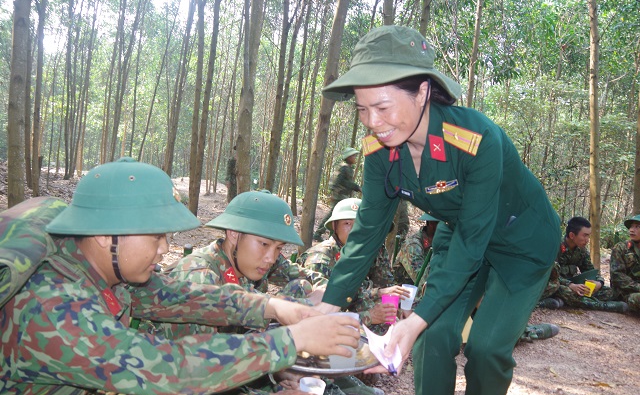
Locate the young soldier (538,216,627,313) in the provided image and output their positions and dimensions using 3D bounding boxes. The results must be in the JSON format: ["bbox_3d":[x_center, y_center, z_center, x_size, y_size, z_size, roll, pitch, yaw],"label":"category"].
[{"bbox_3d":[2.130,0.530,3.900,0.580,0.790,0.600,3,-3,-41],"label":"young soldier"}]

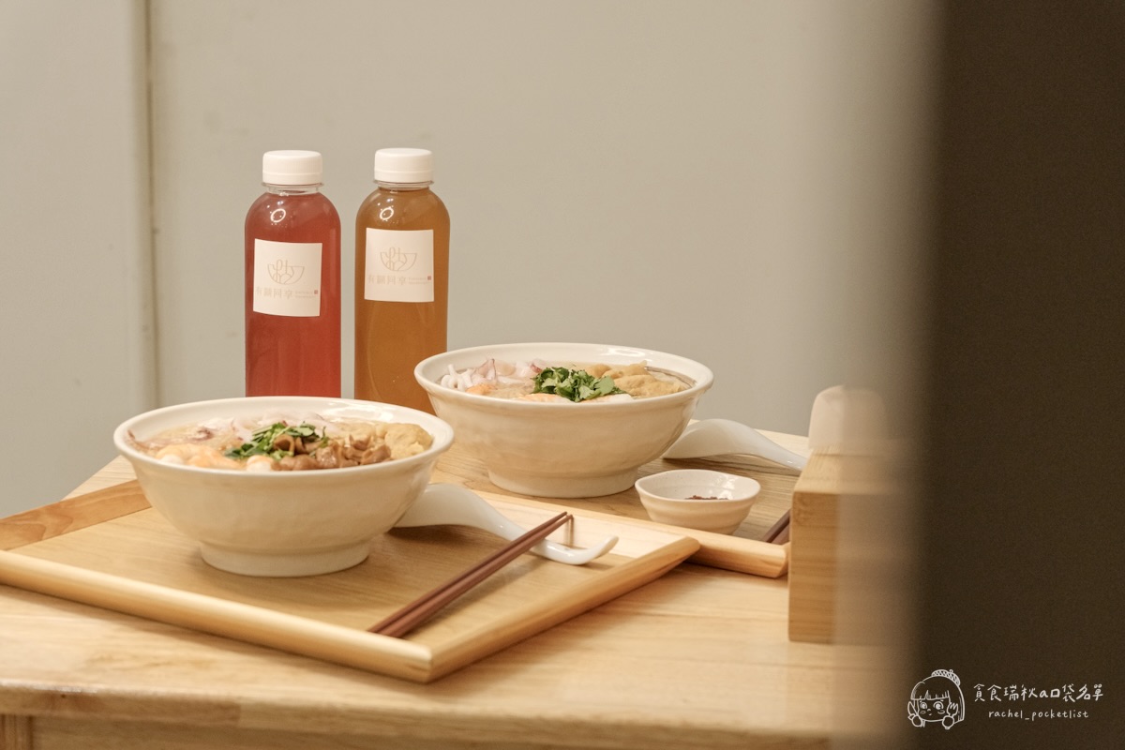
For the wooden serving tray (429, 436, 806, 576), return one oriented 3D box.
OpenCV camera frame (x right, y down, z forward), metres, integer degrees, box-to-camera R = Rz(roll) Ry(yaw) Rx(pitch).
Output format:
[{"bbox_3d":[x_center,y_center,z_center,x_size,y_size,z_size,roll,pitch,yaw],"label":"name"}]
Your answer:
[{"bbox_3d":[0.054,0.065,1.503,0.352,0.021,0.254,8,14,34],"label":"wooden serving tray"}]

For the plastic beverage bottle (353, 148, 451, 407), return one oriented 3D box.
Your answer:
[{"bbox_3d":[-0.111,-0.055,1.635,0.066,0.203,0.066,1,11,0],"label":"plastic beverage bottle"}]

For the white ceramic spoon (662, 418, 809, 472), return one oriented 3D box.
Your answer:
[{"bbox_3d":[0.135,0.045,1.564,0.158,0.030,0.045,5,12,22],"label":"white ceramic spoon"}]

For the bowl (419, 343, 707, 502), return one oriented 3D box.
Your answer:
[{"bbox_3d":[0.001,0.032,1.512,0.191,0.073,0.191,1,11,0],"label":"bowl"}]

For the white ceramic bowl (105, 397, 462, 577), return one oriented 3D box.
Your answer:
[{"bbox_3d":[-0.157,0.067,1.332,0.191,0.073,0.191,1,11,0],"label":"white ceramic bowl"}]

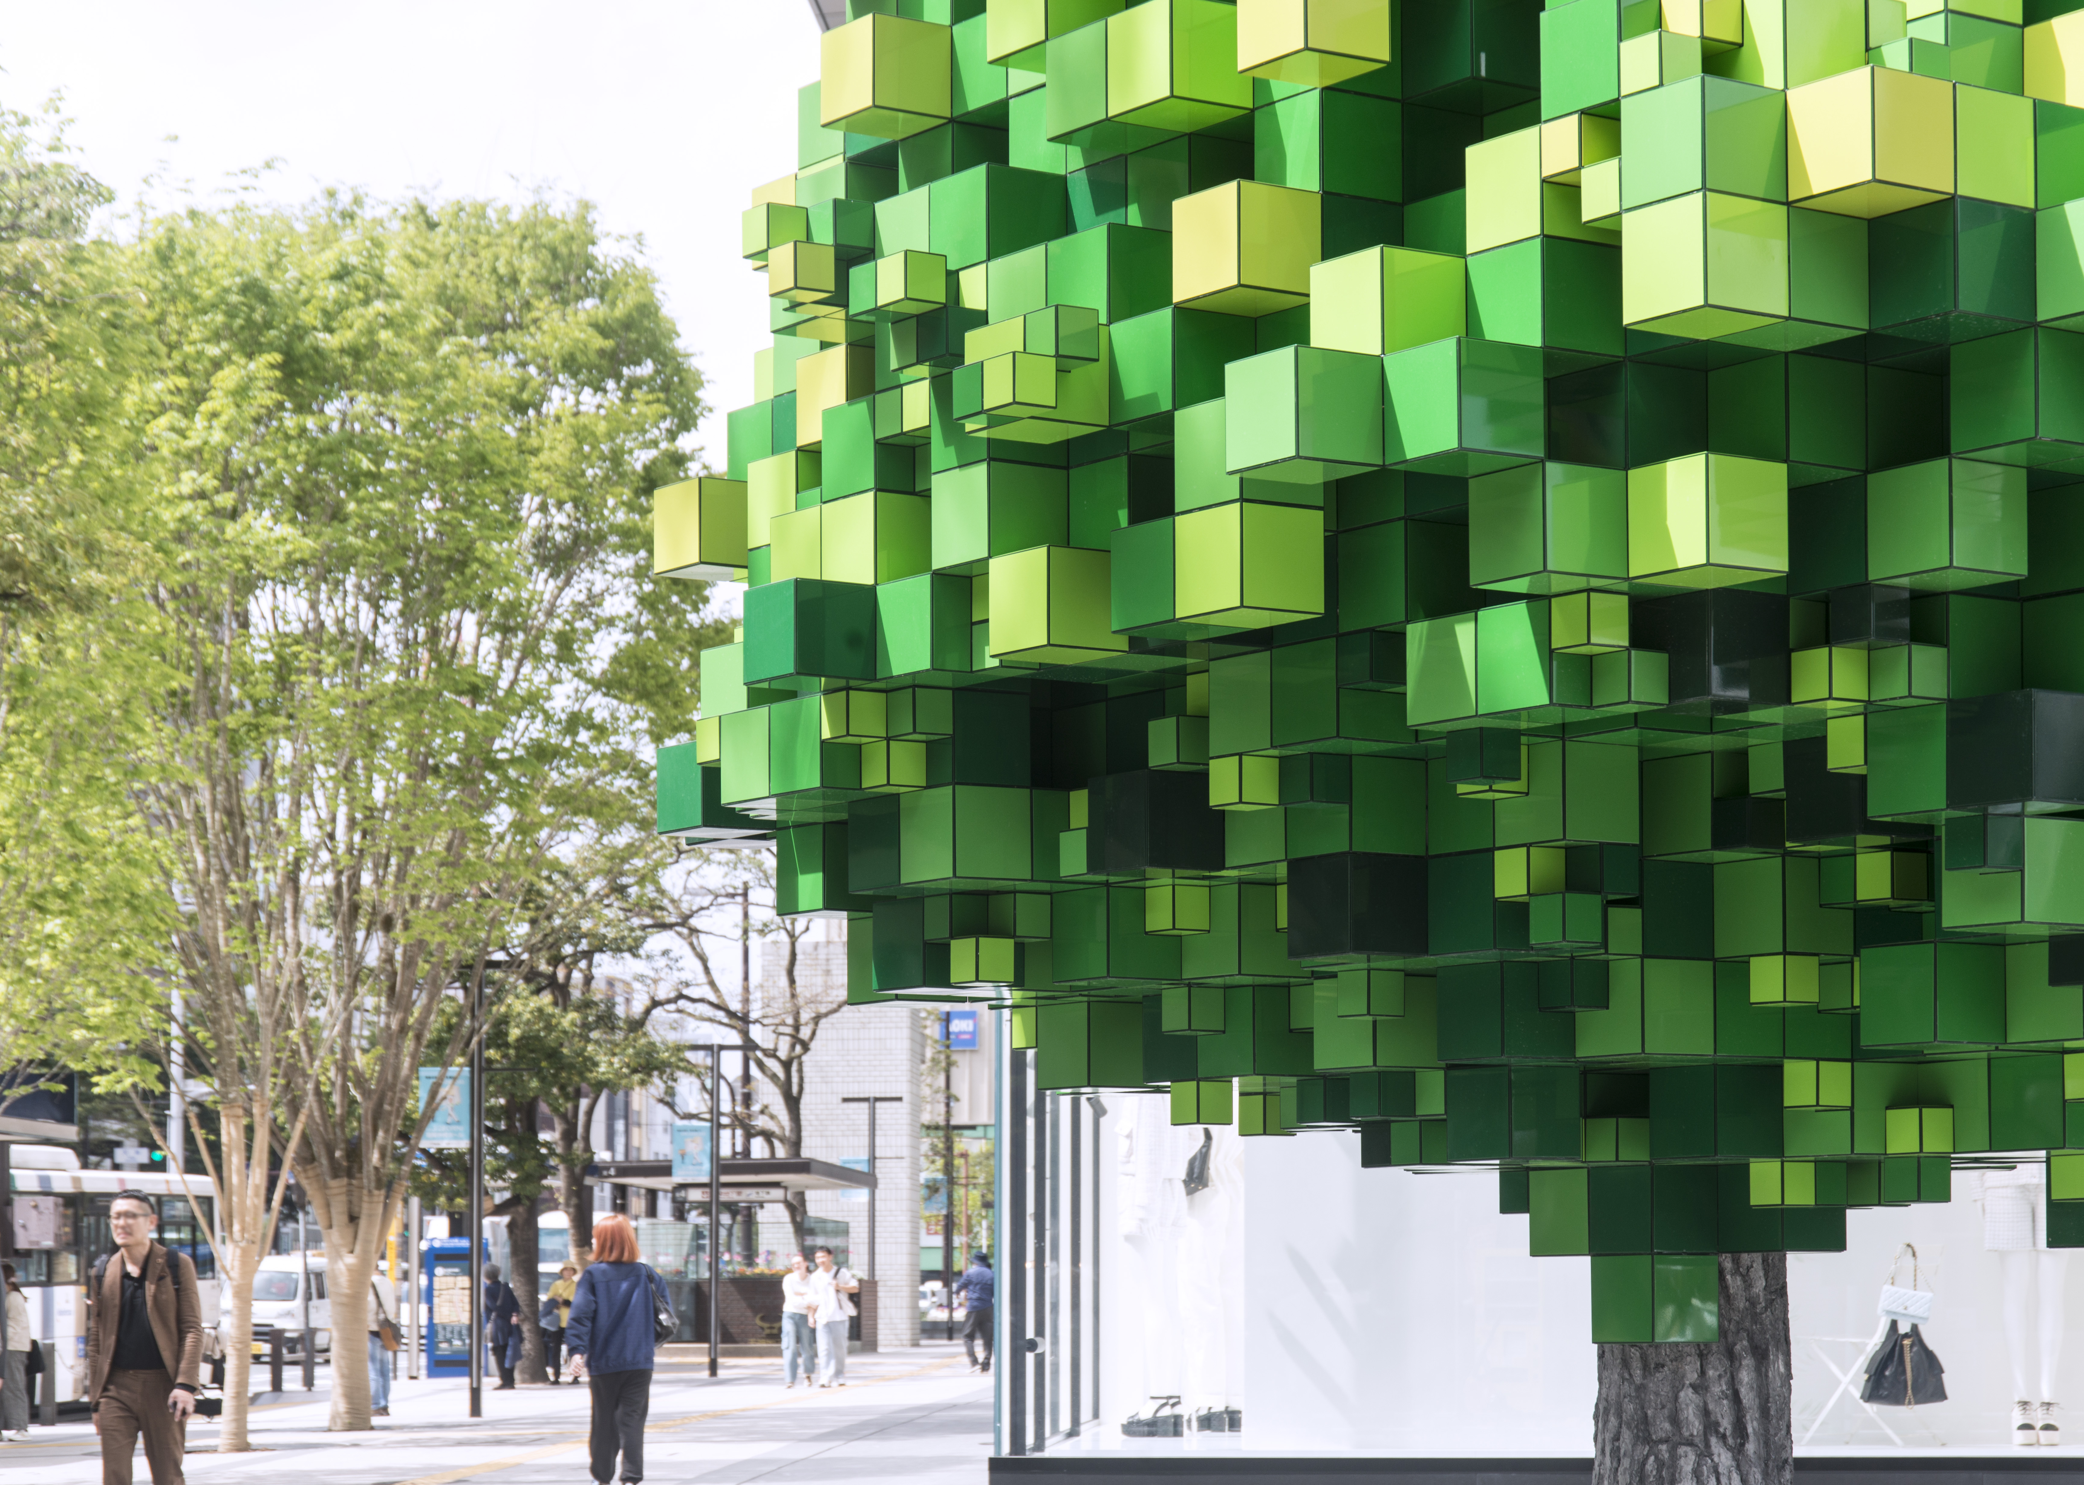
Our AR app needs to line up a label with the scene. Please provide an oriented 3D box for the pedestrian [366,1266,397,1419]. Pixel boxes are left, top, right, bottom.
[{"bbox_3d":[-6.857,6.155,44.800,0.500,1.640,0.400,4,-8,-30],"label":"pedestrian"}]

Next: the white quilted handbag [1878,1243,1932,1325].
[{"bbox_3d":[3.540,2.221,17.750,0.225,0.345,0.090,0,-6,-3],"label":"white quilted handbag"}]

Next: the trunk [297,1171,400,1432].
[{"bbox_3d":[-6.484,5.223,40.500,0.970,2.450,0.850,0,-6,0],"label":"trunk"}]

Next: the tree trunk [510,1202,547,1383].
[{"bbox_3d":[-6.612,7.096,55.800,0.490,2.320,0.460,0,-6,0],"label":"tree trunk"}]

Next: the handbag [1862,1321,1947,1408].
[{"bbox_3d":[3.547,2.557,17.800,0.335,0.360,0.160,0,-6,-3],"label":"handbag"}]

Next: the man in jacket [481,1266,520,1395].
[{"bbox_3d":[-6.570,7.097,52.500,0.420,1.540,0.520,-6,-9,44],"label":"man in jacket"}]

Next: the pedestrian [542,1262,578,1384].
[{"bbox_3d":[-6.109,7.376,55.000,0.480,1.580,0.360,-1,-6,6],"label":"pedestrian"}]

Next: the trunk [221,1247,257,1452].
[{"bbox_3d":[-6.205,4.683,33.400,0.250,1.570,0.250,0,-6,0],"label":"trunk"}]

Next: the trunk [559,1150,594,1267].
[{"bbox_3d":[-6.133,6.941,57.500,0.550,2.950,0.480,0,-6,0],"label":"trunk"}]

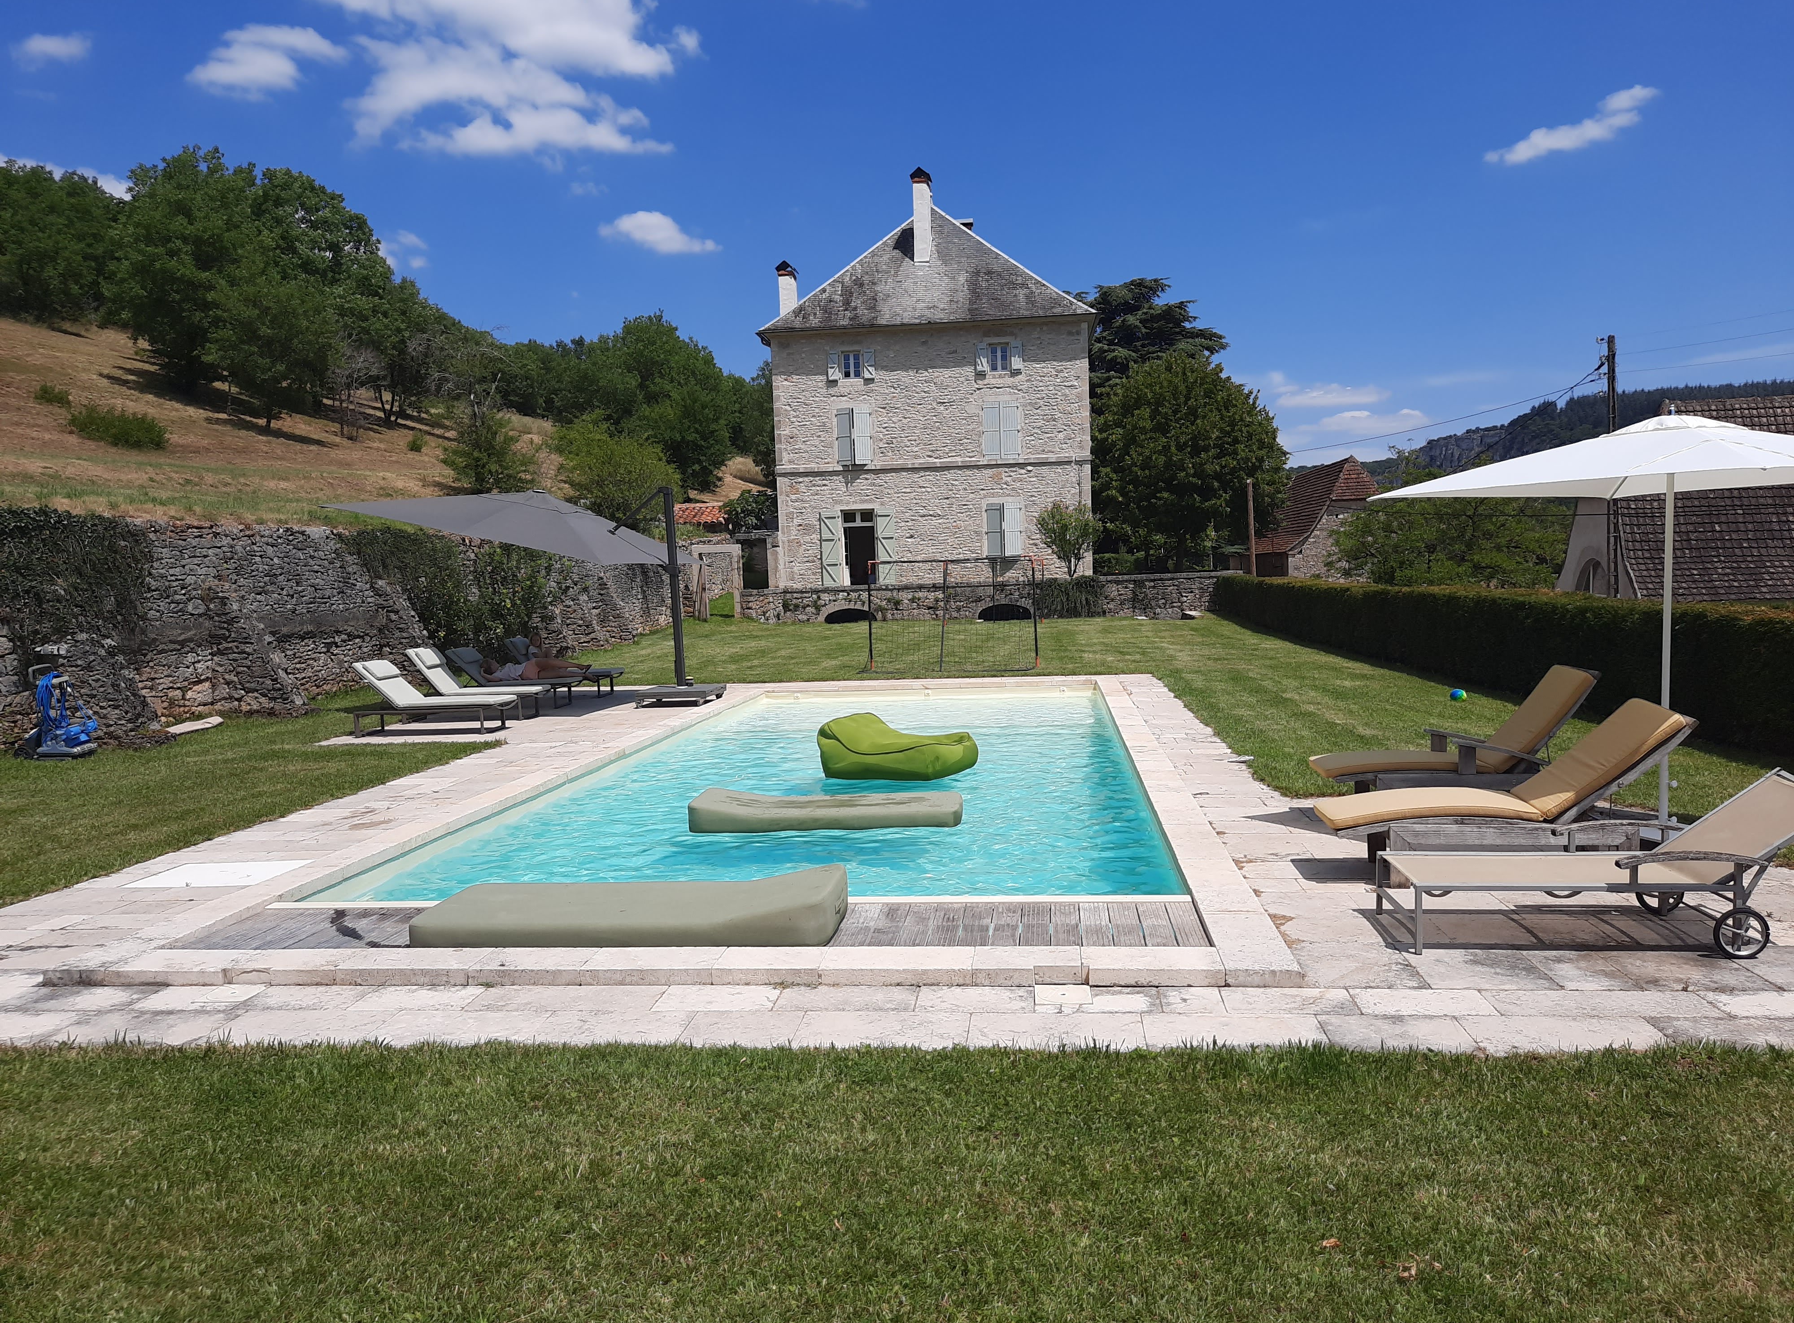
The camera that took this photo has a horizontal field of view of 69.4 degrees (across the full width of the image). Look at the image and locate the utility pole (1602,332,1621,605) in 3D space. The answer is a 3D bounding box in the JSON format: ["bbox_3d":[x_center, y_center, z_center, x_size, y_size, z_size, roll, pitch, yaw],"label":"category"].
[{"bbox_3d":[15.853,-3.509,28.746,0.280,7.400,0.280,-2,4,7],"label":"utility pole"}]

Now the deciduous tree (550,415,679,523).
[{"bbox_3d":[-9.810,-6.500,45.000,4.400,4.200,4.200,-1,4,7],"label":"deciduous tree"}]

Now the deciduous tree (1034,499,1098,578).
[{"bbox_3d":[5.960,-4.236,45.432,2.213,2.707,2.200,-2,4,7],"label":"deciduous tree"}]

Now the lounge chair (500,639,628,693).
[{"bbox_3d":[-4.885,0.065,19.176,1.707,0.892,0.674,-1,4,7],"label":"lounge chair"}]

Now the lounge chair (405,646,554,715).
[{"bbox_3d":[-5.223,0.263,16.359,1.784,0.913,0.685,-1,4,7],"label":"lounge chair"}]

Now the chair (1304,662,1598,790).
[{"bbox_3d":[3.793,0.528,8.924,1.773,0.968,0.718,-1,4,7],"label":"chair"}]

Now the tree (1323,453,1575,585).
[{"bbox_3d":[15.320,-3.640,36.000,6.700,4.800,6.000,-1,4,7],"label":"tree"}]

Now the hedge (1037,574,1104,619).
[{"bbox_3d":[5.852,-2.212,43.872,2.241,1.505,1.300,-2,4,7],"label":"hedge"}]

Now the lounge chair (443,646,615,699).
[{"bbox_3d":[-5.464,0.232,18.571,1.858,0.871,0.660,-2,4,2],"label":"lounge chair"}]

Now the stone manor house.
[{"bbox_3d":[1.640,-11.192,53.199,12.259,15.780,13.000,-2,4,5],"label":"stone manor house"}]

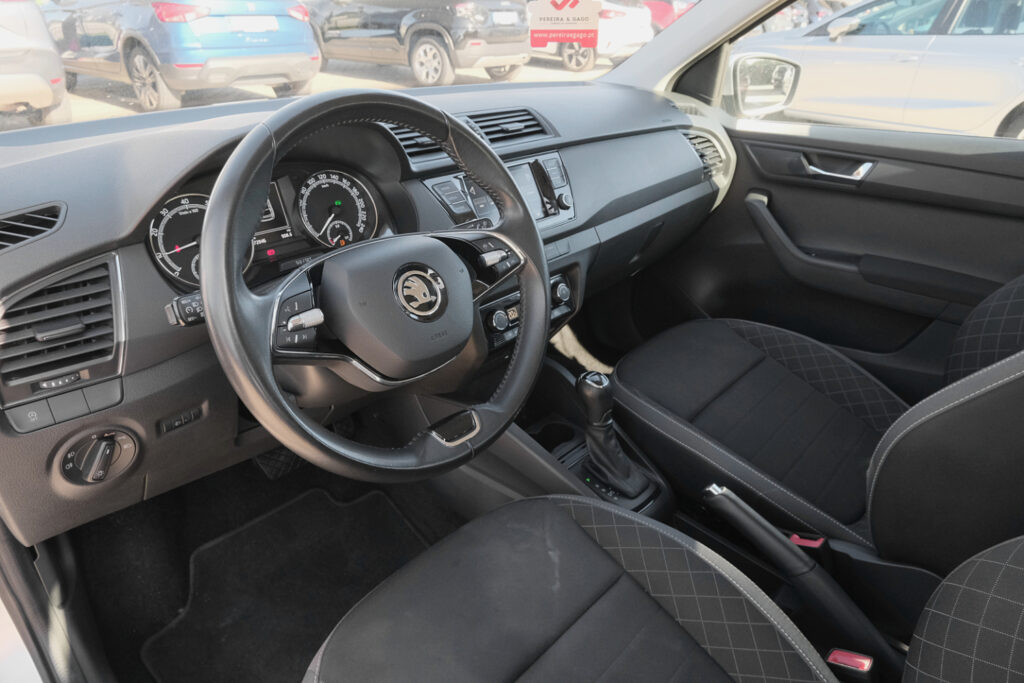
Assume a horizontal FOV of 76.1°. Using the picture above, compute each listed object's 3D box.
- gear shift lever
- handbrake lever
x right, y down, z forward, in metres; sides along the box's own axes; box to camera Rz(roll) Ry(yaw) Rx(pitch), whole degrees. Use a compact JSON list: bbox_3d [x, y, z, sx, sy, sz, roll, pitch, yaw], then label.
[{"bbox_3d":[0.152,0.131,0.978,0.063,0.162,0.118,-23,33,-40],"label":"gear shift lever"},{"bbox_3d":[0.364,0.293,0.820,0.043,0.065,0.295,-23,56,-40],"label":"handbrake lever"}]

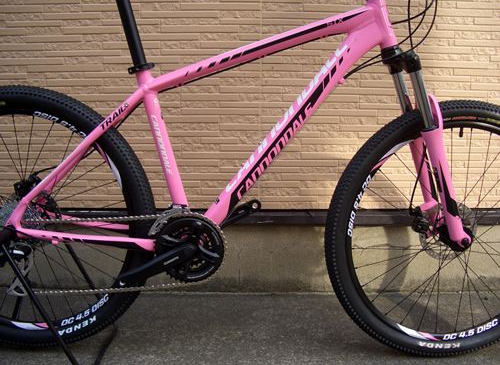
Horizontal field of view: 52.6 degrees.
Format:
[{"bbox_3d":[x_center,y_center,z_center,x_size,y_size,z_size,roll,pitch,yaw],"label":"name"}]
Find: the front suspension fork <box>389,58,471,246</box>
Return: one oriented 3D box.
[{"bbox_3d":[0.444,-0.081,1.258,0.090,0.505,0.166,-20,11,-1],"label":"front suspension fork"}]

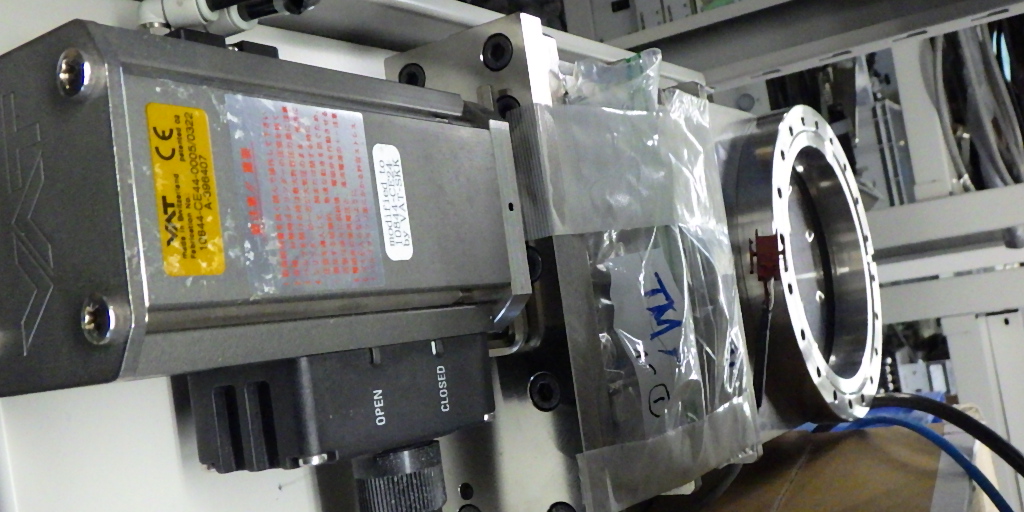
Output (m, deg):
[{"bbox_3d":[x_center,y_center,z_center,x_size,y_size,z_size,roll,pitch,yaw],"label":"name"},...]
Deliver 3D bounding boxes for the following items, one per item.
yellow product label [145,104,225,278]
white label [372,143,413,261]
[{"bbox_3d":[-0.087,-0.018,0.271,0.020,0.001,0.047,-1,82,-56],"label":"yellow product label"},{"bbox_3d":[-0.040,-0.018,0.340,0.013,0.001,0.040,-1,82,-56],"label":"white label"}]

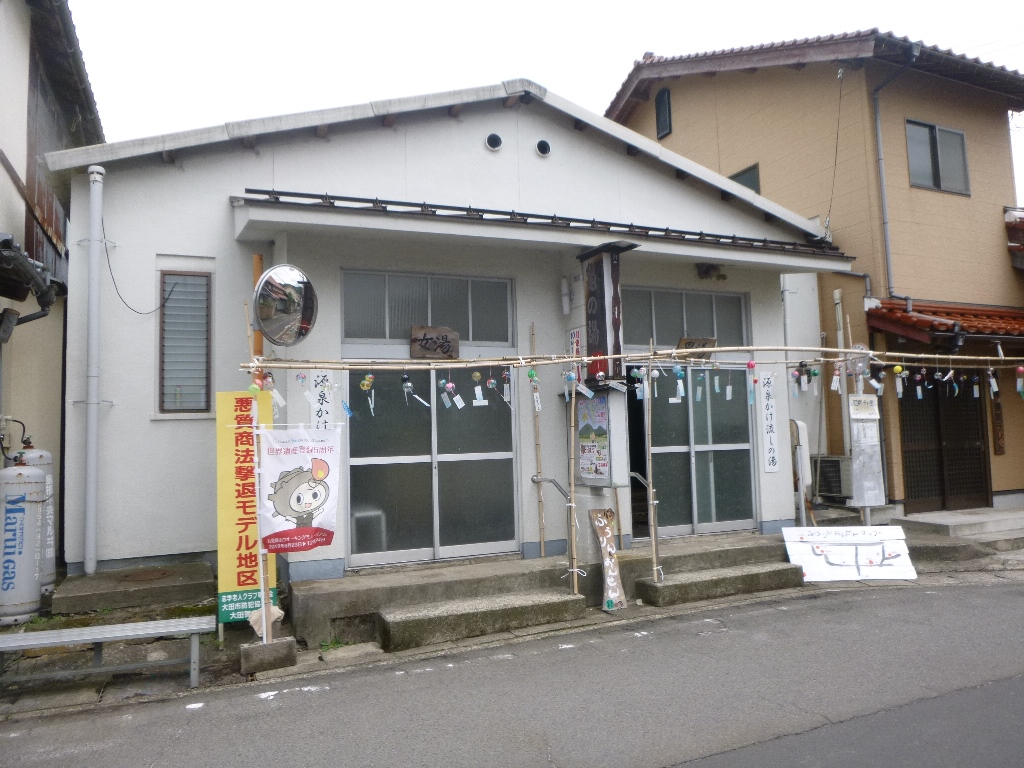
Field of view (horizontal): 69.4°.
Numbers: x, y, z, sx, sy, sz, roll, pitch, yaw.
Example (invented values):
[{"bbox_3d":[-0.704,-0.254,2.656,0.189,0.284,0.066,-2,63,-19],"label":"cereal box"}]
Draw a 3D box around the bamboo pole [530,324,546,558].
[{"bbox_3d":[0.252,0.544,7.192,0.040,2.277,0.040,-1,-3,-21],"label":"bamboo pole"}]

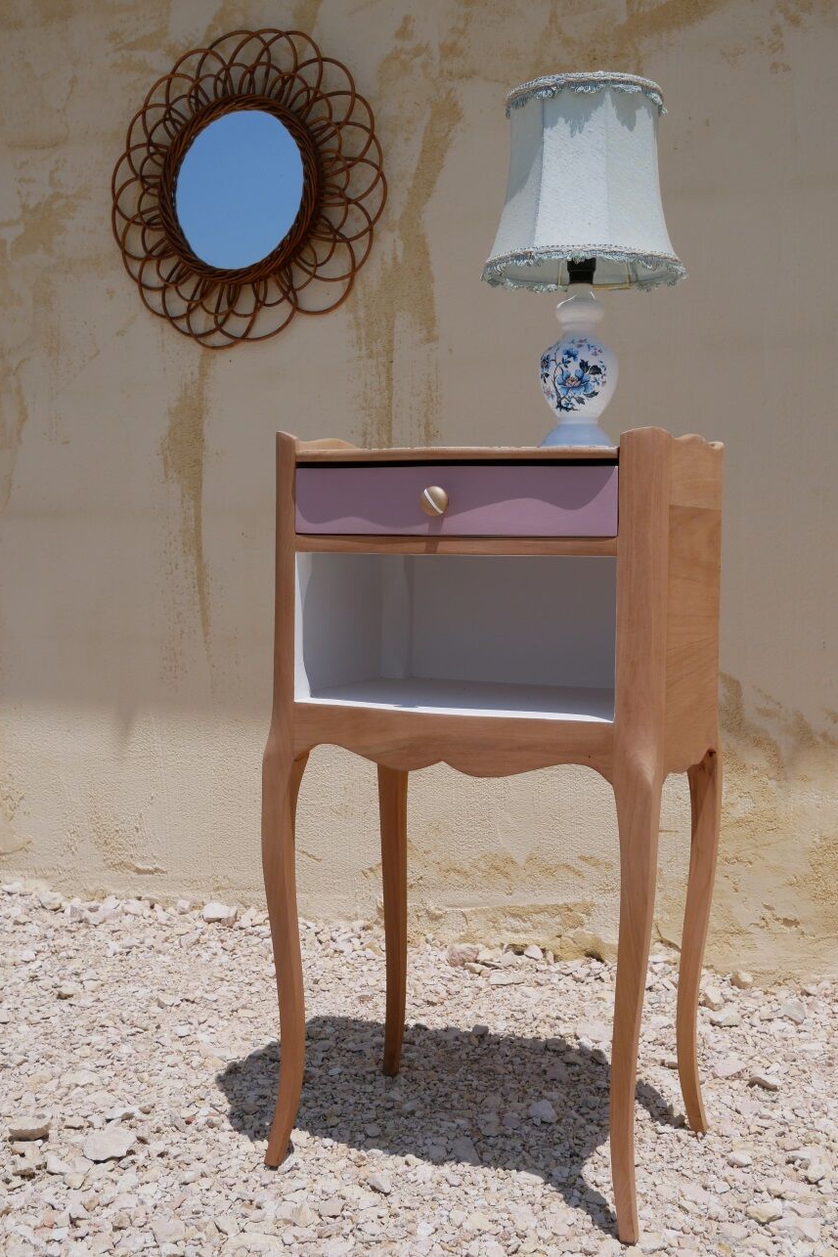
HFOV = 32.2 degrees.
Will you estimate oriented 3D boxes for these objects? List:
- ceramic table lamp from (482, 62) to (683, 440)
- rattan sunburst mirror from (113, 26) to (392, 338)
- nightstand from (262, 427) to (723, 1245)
[{"bbox_3d":[0.155,-0.336,1.391,0.201,0.343,0.201,2,4,23],"label":"ceramic table lamp"},{"bbox_3d":[-0.279,-0.684,2.262,0.472,0.472,0.050,2,4,24],"label":"rattan sunburst mirror"},{"bbox_3d":[0.077,0.171,1.448,0.402,0.723,0.304,2,4,23],"label":"nightstand"}]

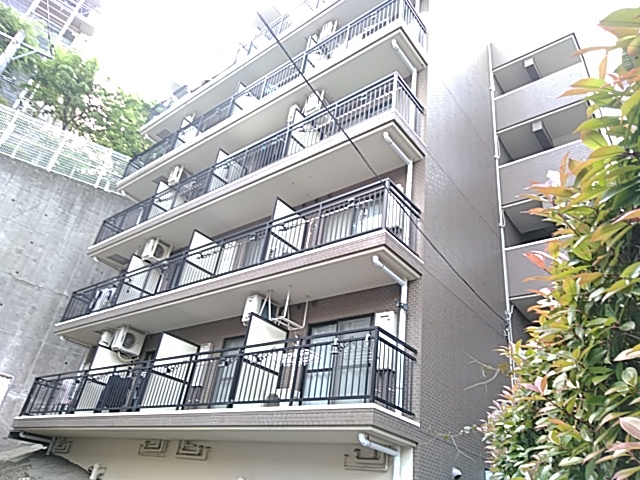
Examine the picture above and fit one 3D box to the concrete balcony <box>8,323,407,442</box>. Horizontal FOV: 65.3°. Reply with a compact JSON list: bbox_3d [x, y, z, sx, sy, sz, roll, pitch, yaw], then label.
[{"bbox_3d":[-3.474,3.597,11.125,12.081,1.452,1.231,-17,-39,37],"label":"concrete balcony"}]

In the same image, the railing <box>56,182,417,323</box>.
[{"bbox_3d":[-3.056,1.049,12.615,11.943,1.090,1.200,-17,-39,37],"label":"railing"}]

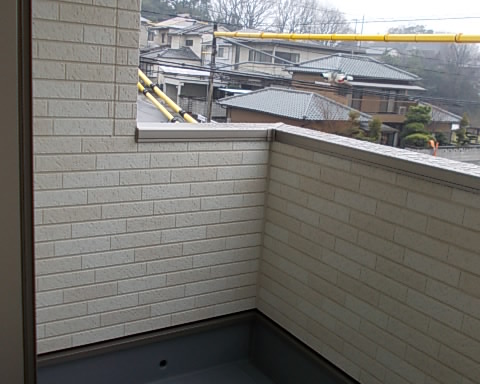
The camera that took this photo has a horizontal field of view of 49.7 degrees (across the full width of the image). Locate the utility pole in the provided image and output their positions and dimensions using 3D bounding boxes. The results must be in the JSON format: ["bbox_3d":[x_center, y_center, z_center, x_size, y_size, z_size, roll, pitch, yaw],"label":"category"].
[{"bbox_3d":[-1.636,-5.060,28.120,0.320,7.936,0.320,4,13,0],"label":"utility pole"}]

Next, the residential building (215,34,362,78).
[{"bbox_3d":[5.310,-12.522,53.022,12.000,6.700,8.600,-4,16,-33],"label":"residential building"}]

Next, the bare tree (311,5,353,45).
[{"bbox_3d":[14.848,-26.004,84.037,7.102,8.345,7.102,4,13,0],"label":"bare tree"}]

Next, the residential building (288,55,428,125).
[{"bbox_3d":[9.192,-7.253,41.103,8.600,6.900,6.100,-4,16,-33],"label":"residential building"}]

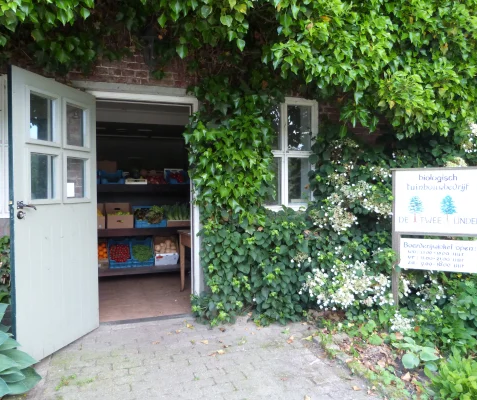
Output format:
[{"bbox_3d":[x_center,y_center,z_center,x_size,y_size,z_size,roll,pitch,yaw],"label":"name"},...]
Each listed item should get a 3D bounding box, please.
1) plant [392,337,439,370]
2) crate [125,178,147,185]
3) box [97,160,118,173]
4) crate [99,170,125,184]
[{"bbox_3d":[1.301,1.128,2.830,0.330,0.170,0.290,1,2,25],"label":"plant"},{"bbox_3d":[-1.368,-0.275,5.146,0.285,0.085,0.370,0,12,-16],"label":"crate"},{"bbox_3d":[-1.892,-0.413,5.442,0.370,0.250,0.290,0,2,-16],"label":"box"},{"bbox_3d":[-1.649,-0.297,5.069,0.300,0.110,0.400,0,17,-16],"label":"crate"}]

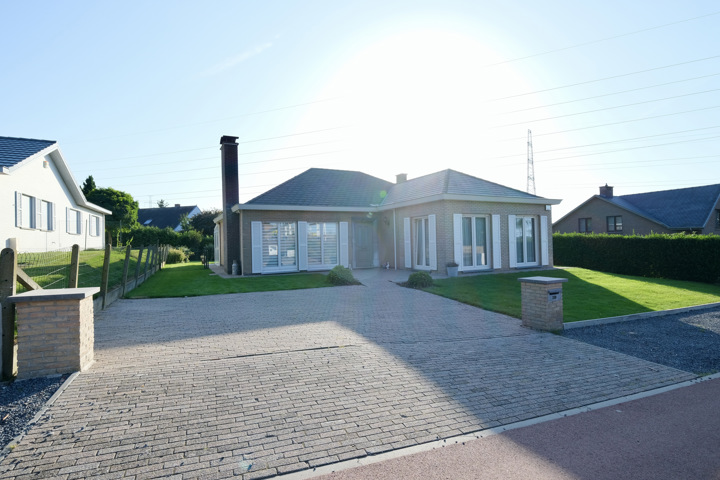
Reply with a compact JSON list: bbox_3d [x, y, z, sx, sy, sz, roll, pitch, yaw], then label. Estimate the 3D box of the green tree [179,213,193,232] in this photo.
[{"bbox_3d":[-17.450,-0.500,34.000,1.450,4.400,1.450,-1,-1,-27],"label":"green tree"}]

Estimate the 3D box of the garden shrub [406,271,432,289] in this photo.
[{"bbox_3d":[1.636,1.078,9.350,0.700,0.470,0.660,-1,-1,10],"label":"garden shrub"}]

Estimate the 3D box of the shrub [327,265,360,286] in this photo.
[{"bbox_3d":[-0.522,1.069,10.150,0.900,0.620,0.850,-1,-1,-3],"label":"shrub"}]

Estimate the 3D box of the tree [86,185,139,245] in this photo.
[{"bbox_3d":[-20.465,-1.729,28.000,3.700,5.000,3.700,-1,-1,-36],"label":"tree"}]

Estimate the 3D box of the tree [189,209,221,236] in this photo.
[{"bbox_3d":[-16.269,-0.707,37.000,4.800,5.500,4.600,-1,-1,-24],"label":"tree"}]

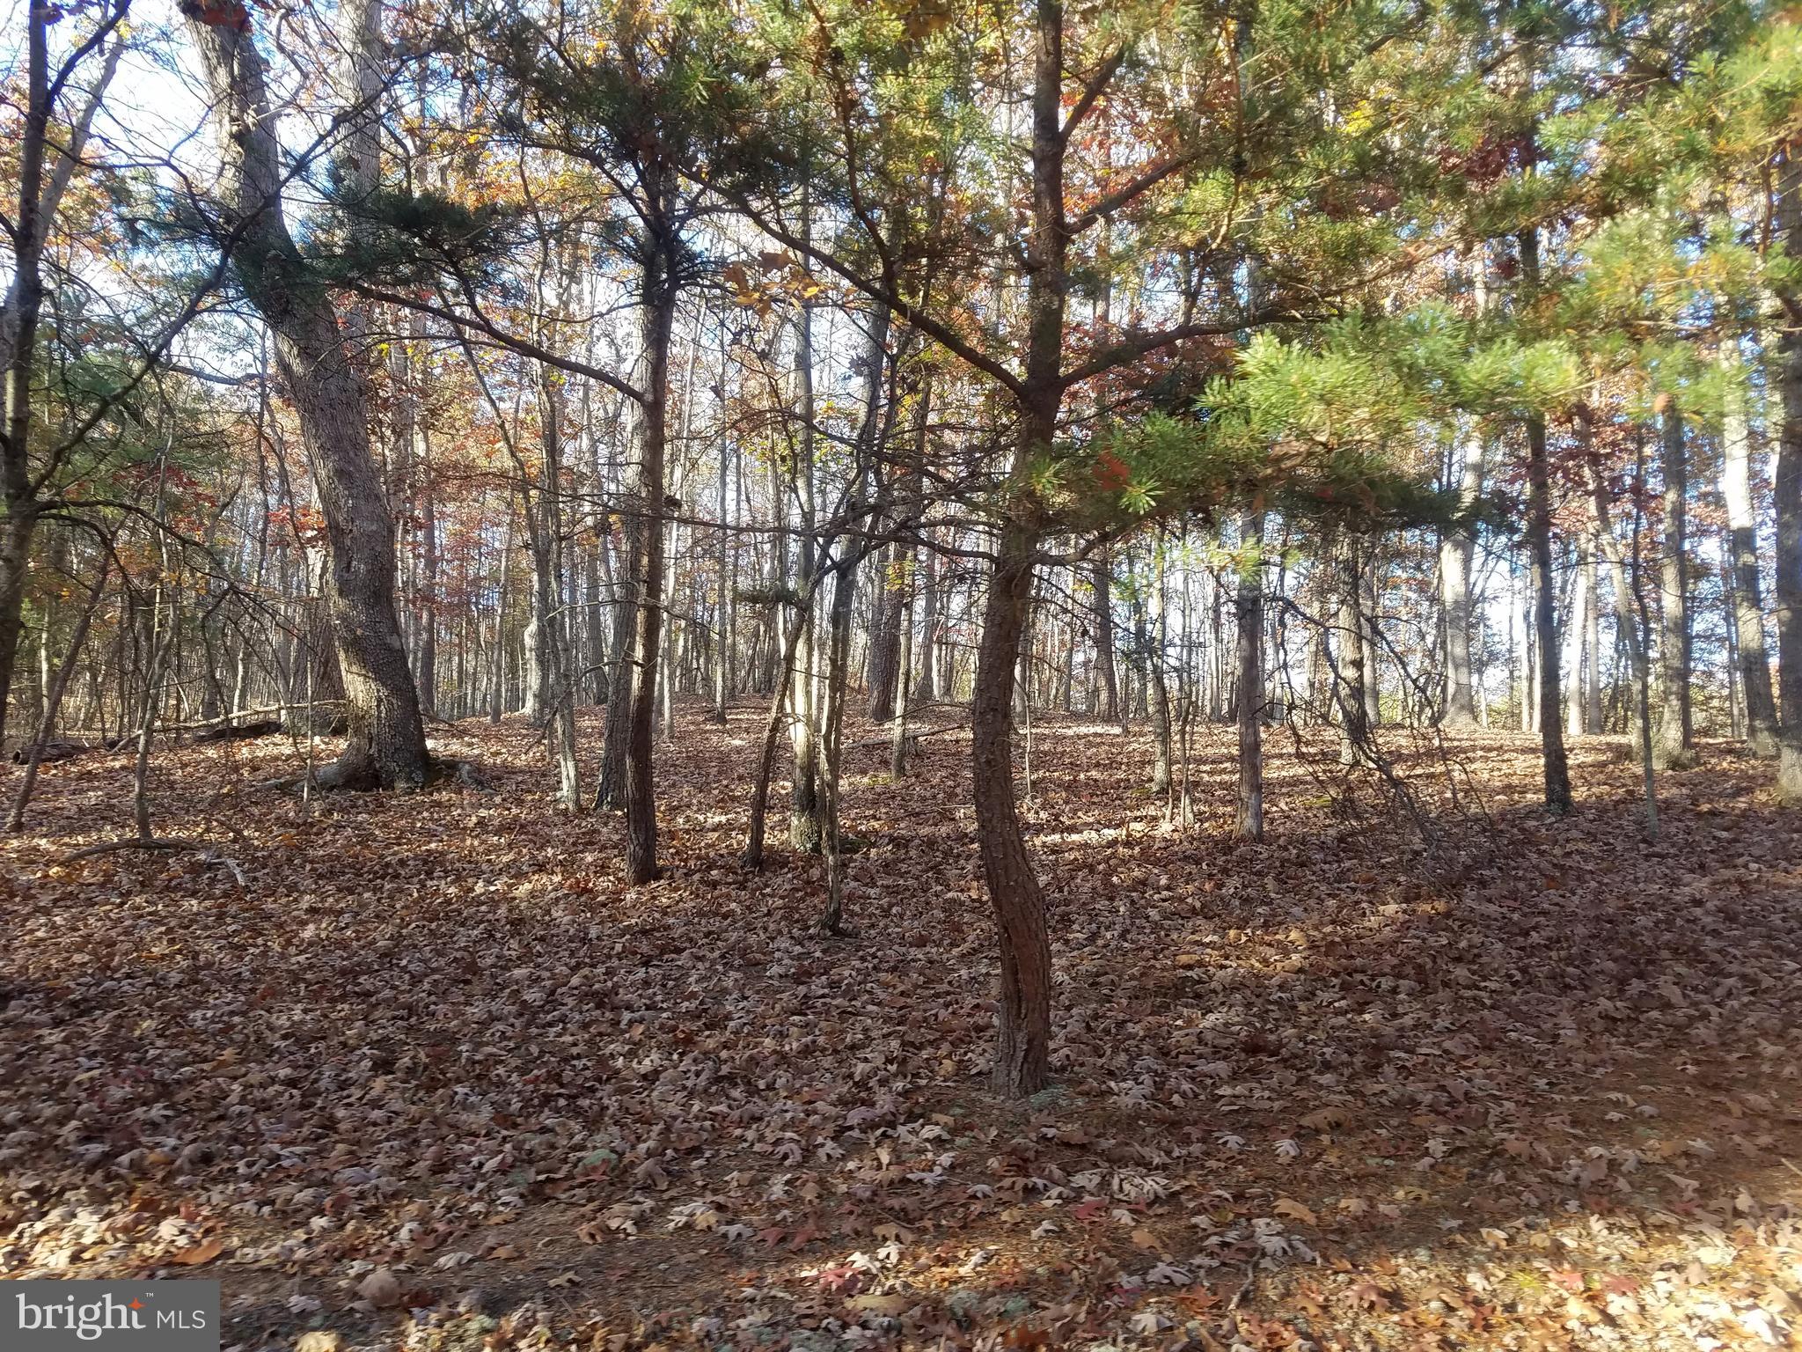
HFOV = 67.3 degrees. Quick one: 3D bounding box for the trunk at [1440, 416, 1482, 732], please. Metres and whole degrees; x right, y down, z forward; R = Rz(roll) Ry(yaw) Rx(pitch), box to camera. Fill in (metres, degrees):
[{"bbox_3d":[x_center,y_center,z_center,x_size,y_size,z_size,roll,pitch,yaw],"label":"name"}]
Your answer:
[{"bbox_3d":[9.315,-1.697,22.500,0.724,5.088,0.620,0,0,0],"label":"trunk"}]

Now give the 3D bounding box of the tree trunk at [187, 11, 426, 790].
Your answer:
[{"bbox_3d":[-6.065,-2.813,13.800,2.423,7.880,1.000,0,0,0],"label":"tree trunk"}]

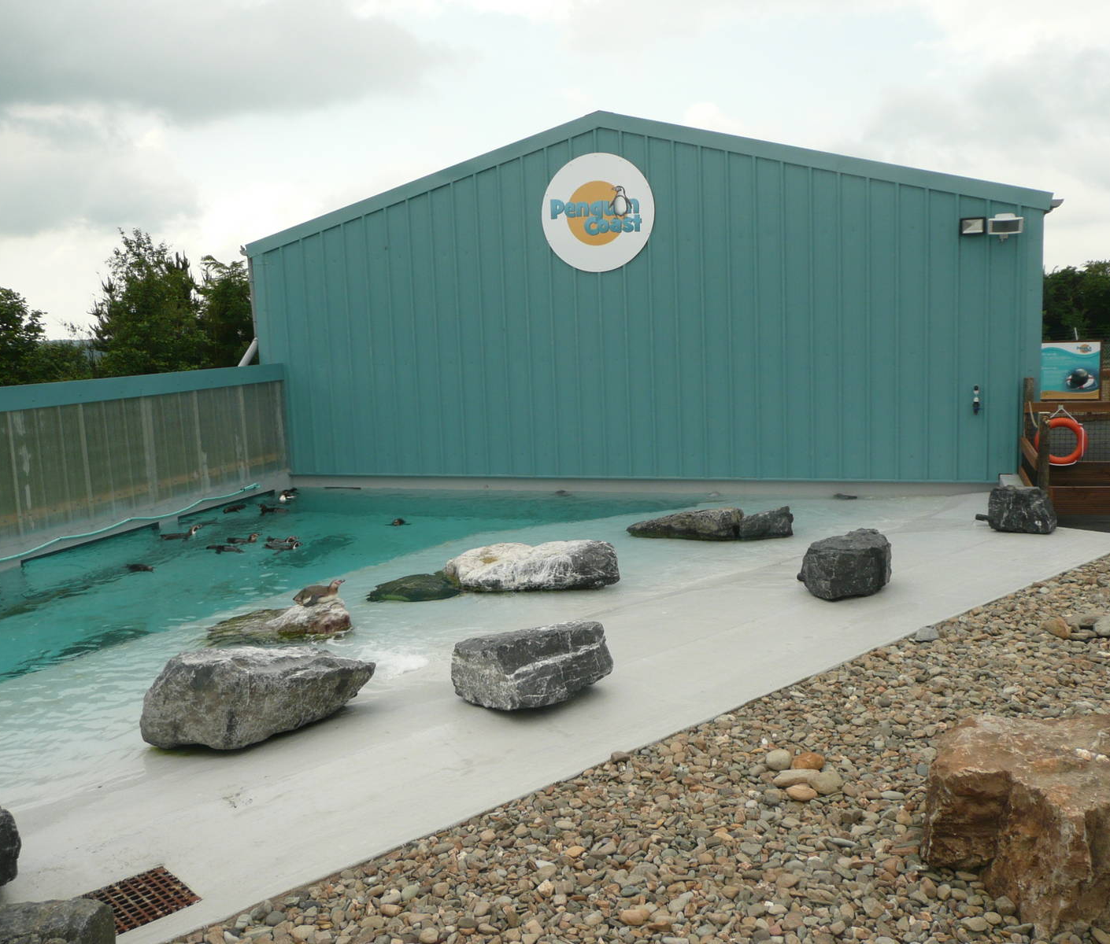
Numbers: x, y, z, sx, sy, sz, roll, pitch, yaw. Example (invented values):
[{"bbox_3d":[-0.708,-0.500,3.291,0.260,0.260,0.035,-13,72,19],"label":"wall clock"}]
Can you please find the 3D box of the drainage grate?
[{"bbox_3d":[-1.613,1.661,4.021,0.400,0.040,0.362,-9,10,-43],"label":"drainage grate"}]

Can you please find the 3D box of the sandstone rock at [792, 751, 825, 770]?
[{"bbox_3d":[1.126,1.292,4.690,0.145,0.080,0.109,-4,8,-12],"label":"sandstone rock"}]

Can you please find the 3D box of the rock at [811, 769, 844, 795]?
[{"bbox_3d":[1.154,1.314,4.468,0.131,0.094,0.111,-4,8,-12],"label":"rock"}]

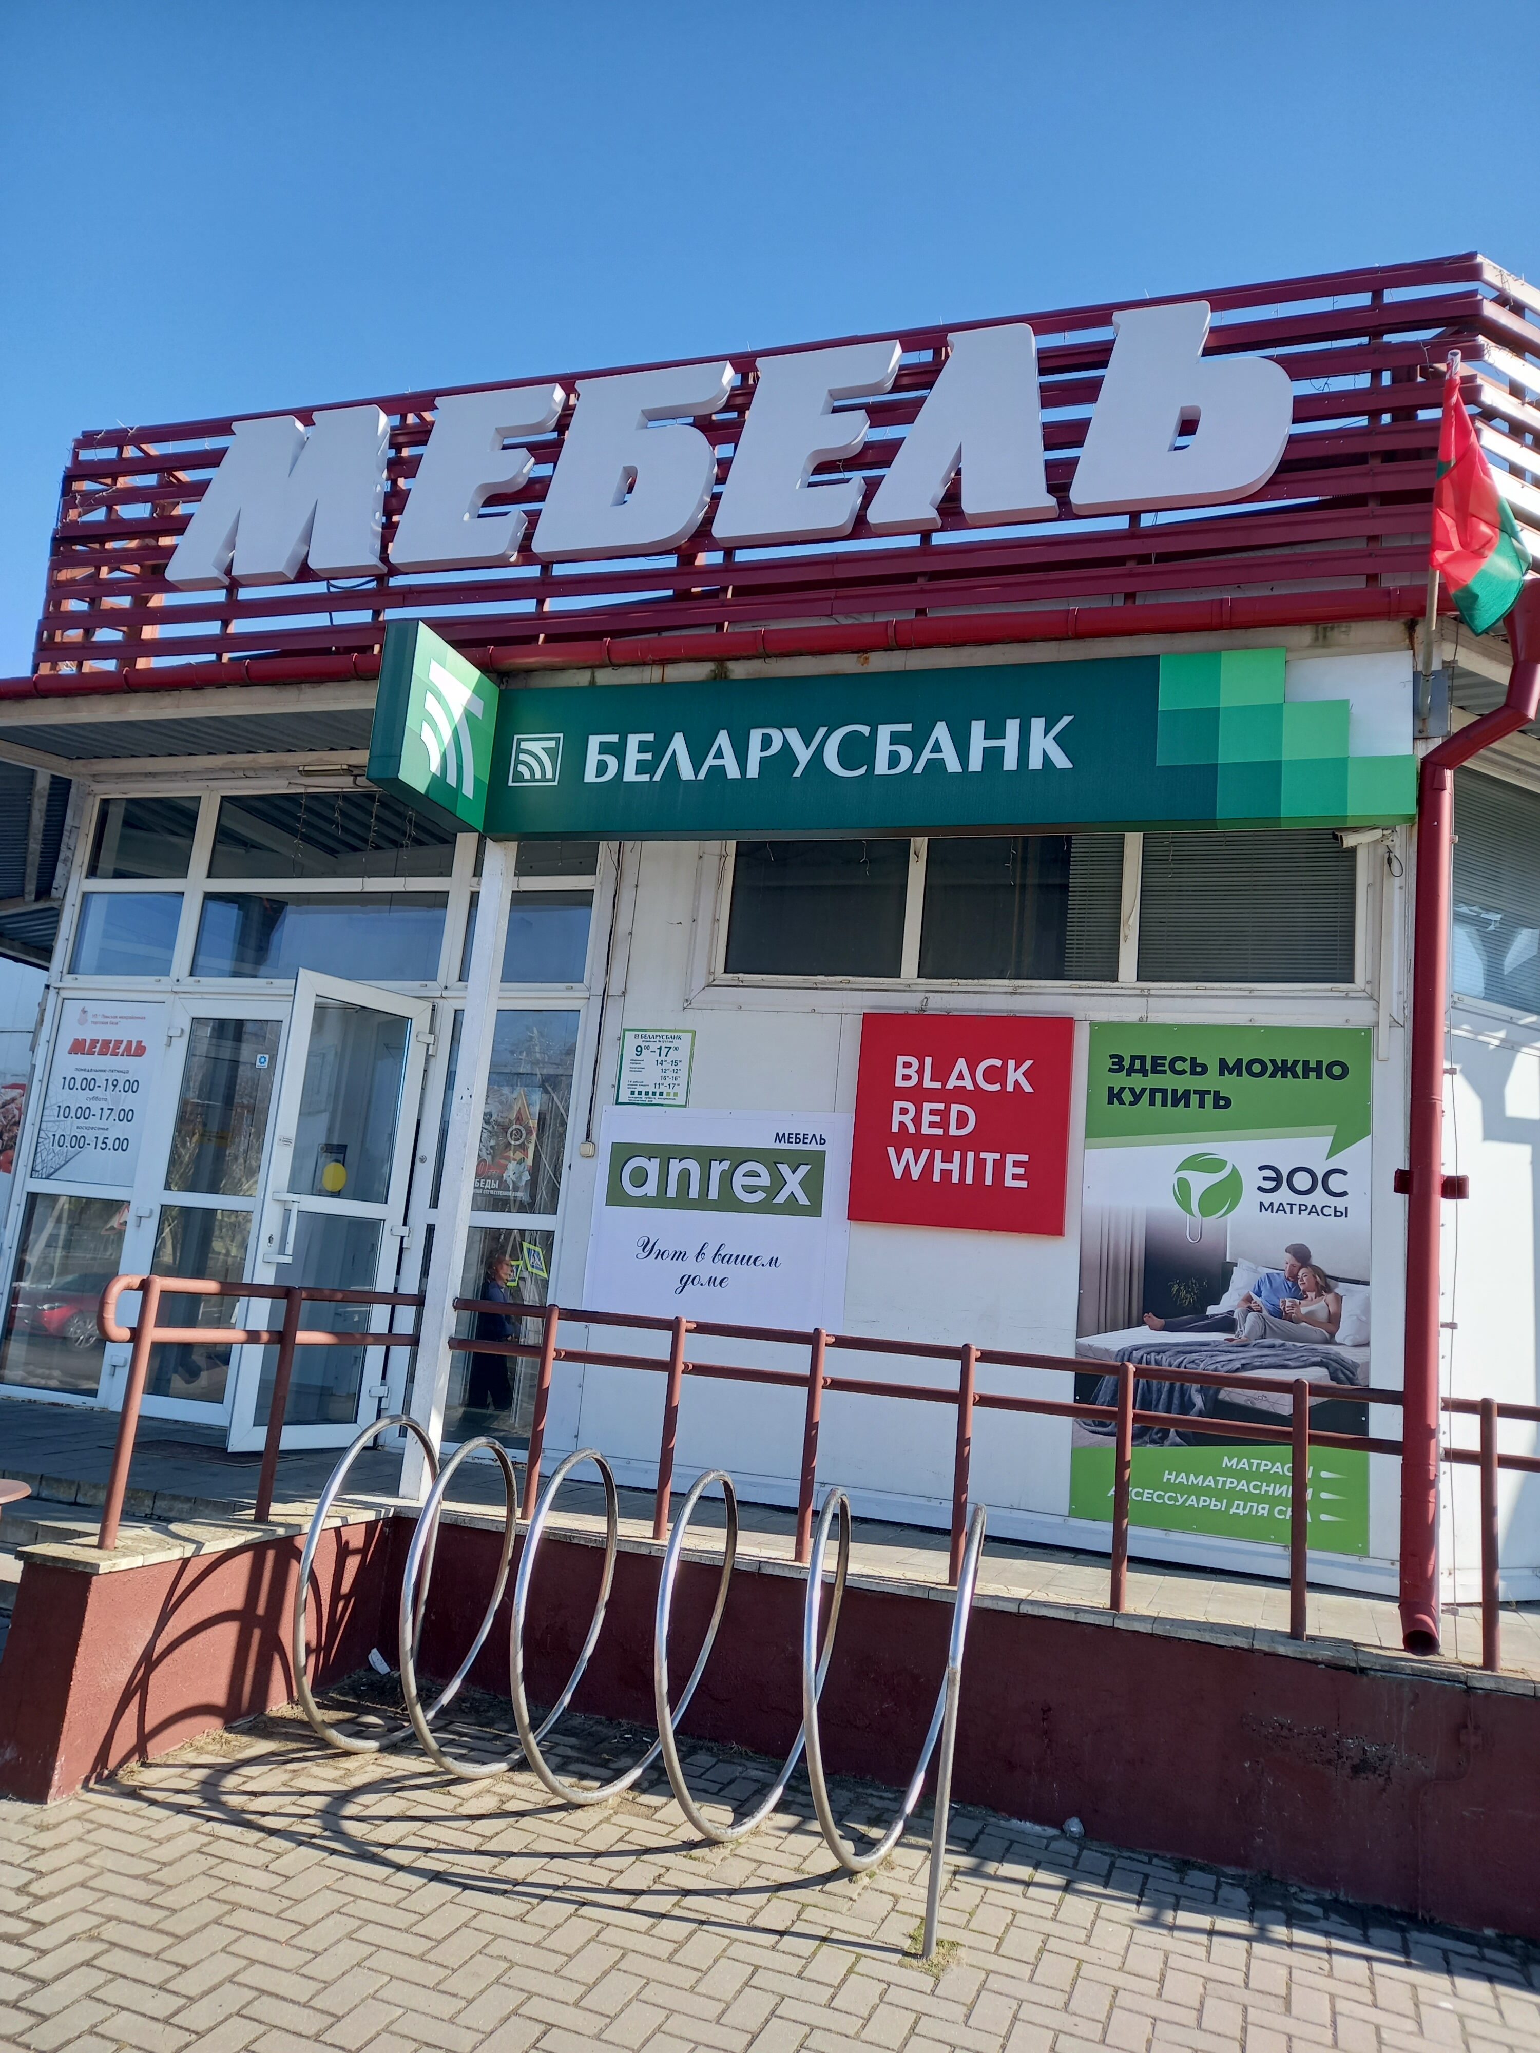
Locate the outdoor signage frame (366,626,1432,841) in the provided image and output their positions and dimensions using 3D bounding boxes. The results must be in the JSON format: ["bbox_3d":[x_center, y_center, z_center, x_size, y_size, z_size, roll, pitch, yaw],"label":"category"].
[{"bbox_3d":[0.351,-1.066,5.199,3.557,0.605,0.750,2,-8,20],"label":"outdoor signage frame"}]

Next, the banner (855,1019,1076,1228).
[{"bbox_3d":[0.786,0.391,6.093,0.892,0.877,0.040,2,-8,20],"label":"banner"}]

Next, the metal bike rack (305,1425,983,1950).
[{"bbox_3d":[-0.391,1.898,4.674,2.180,1.030,1.000,2,-8,20],"label":"metal bike rack"}]

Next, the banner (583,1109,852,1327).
[{"bbox_3d":[-0.233,0.825,6.408,1.186,0.932,0.020,2,-8,20],"label":"banner"}]

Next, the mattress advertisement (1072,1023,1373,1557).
[{"bbox_3d":[1.724,0.949,5.673,1.065,1.928,0.020,2,-8,20],"label":"mattress advertisement"}]

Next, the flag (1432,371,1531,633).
[{"bbox_3d":[2.078,-1.478,4.340,0.280,0.780,0.440,2,-8,20],"label":"flag"}]

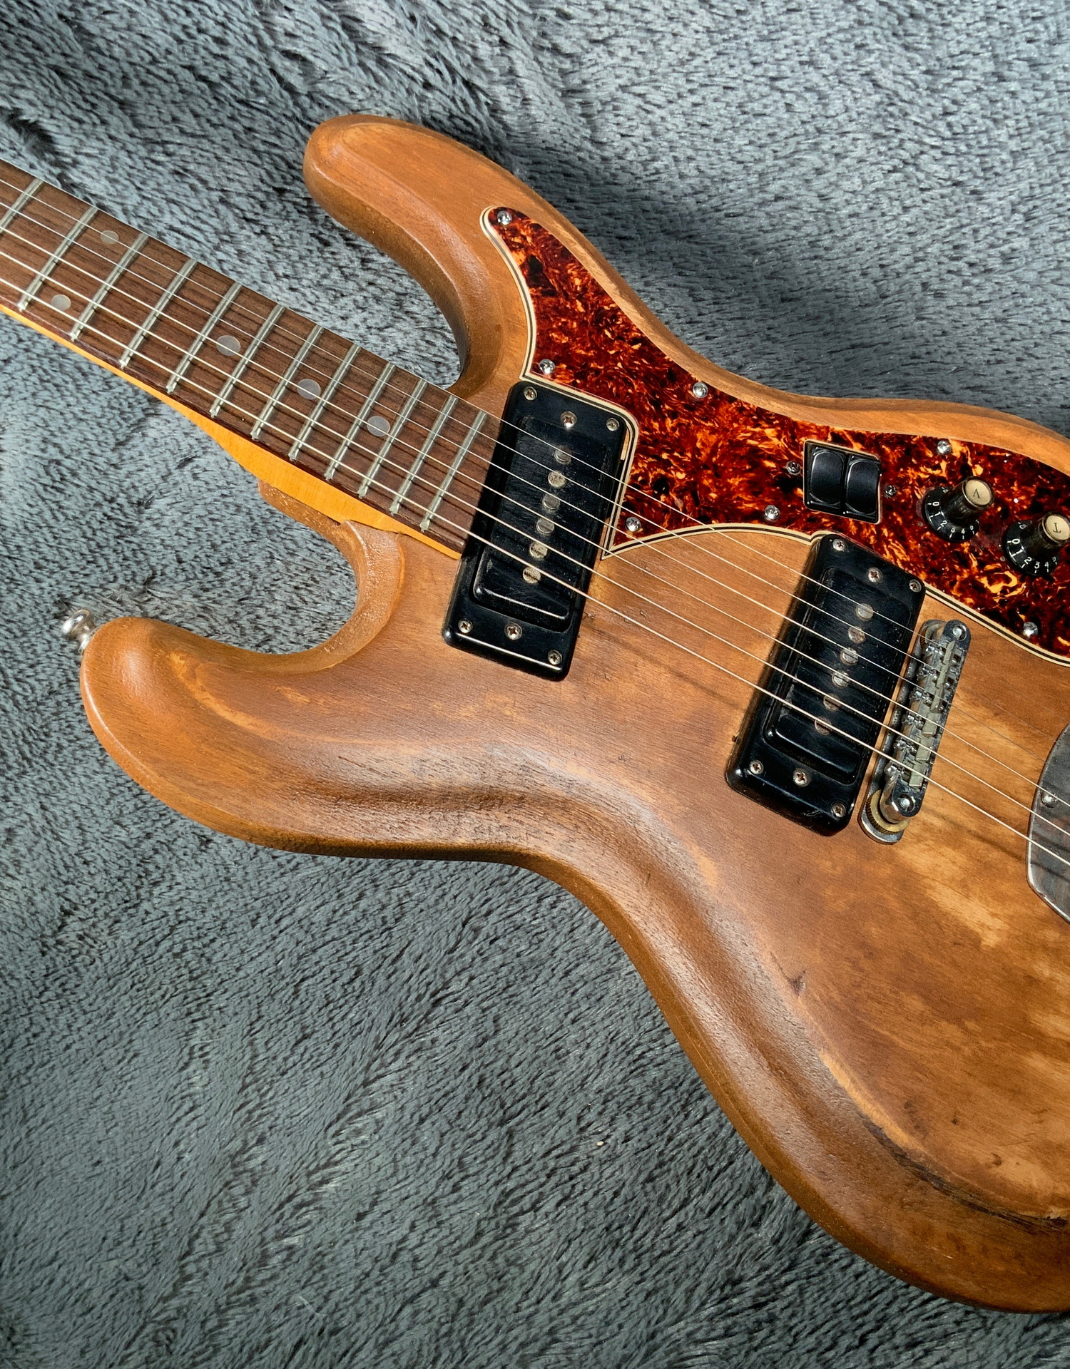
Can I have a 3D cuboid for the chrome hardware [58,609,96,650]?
[{"bbox_3d":[-0.150,-0.018,0.501,0.012,0.013,0.013,28,64,-5],"label":"chrome hardware"}]

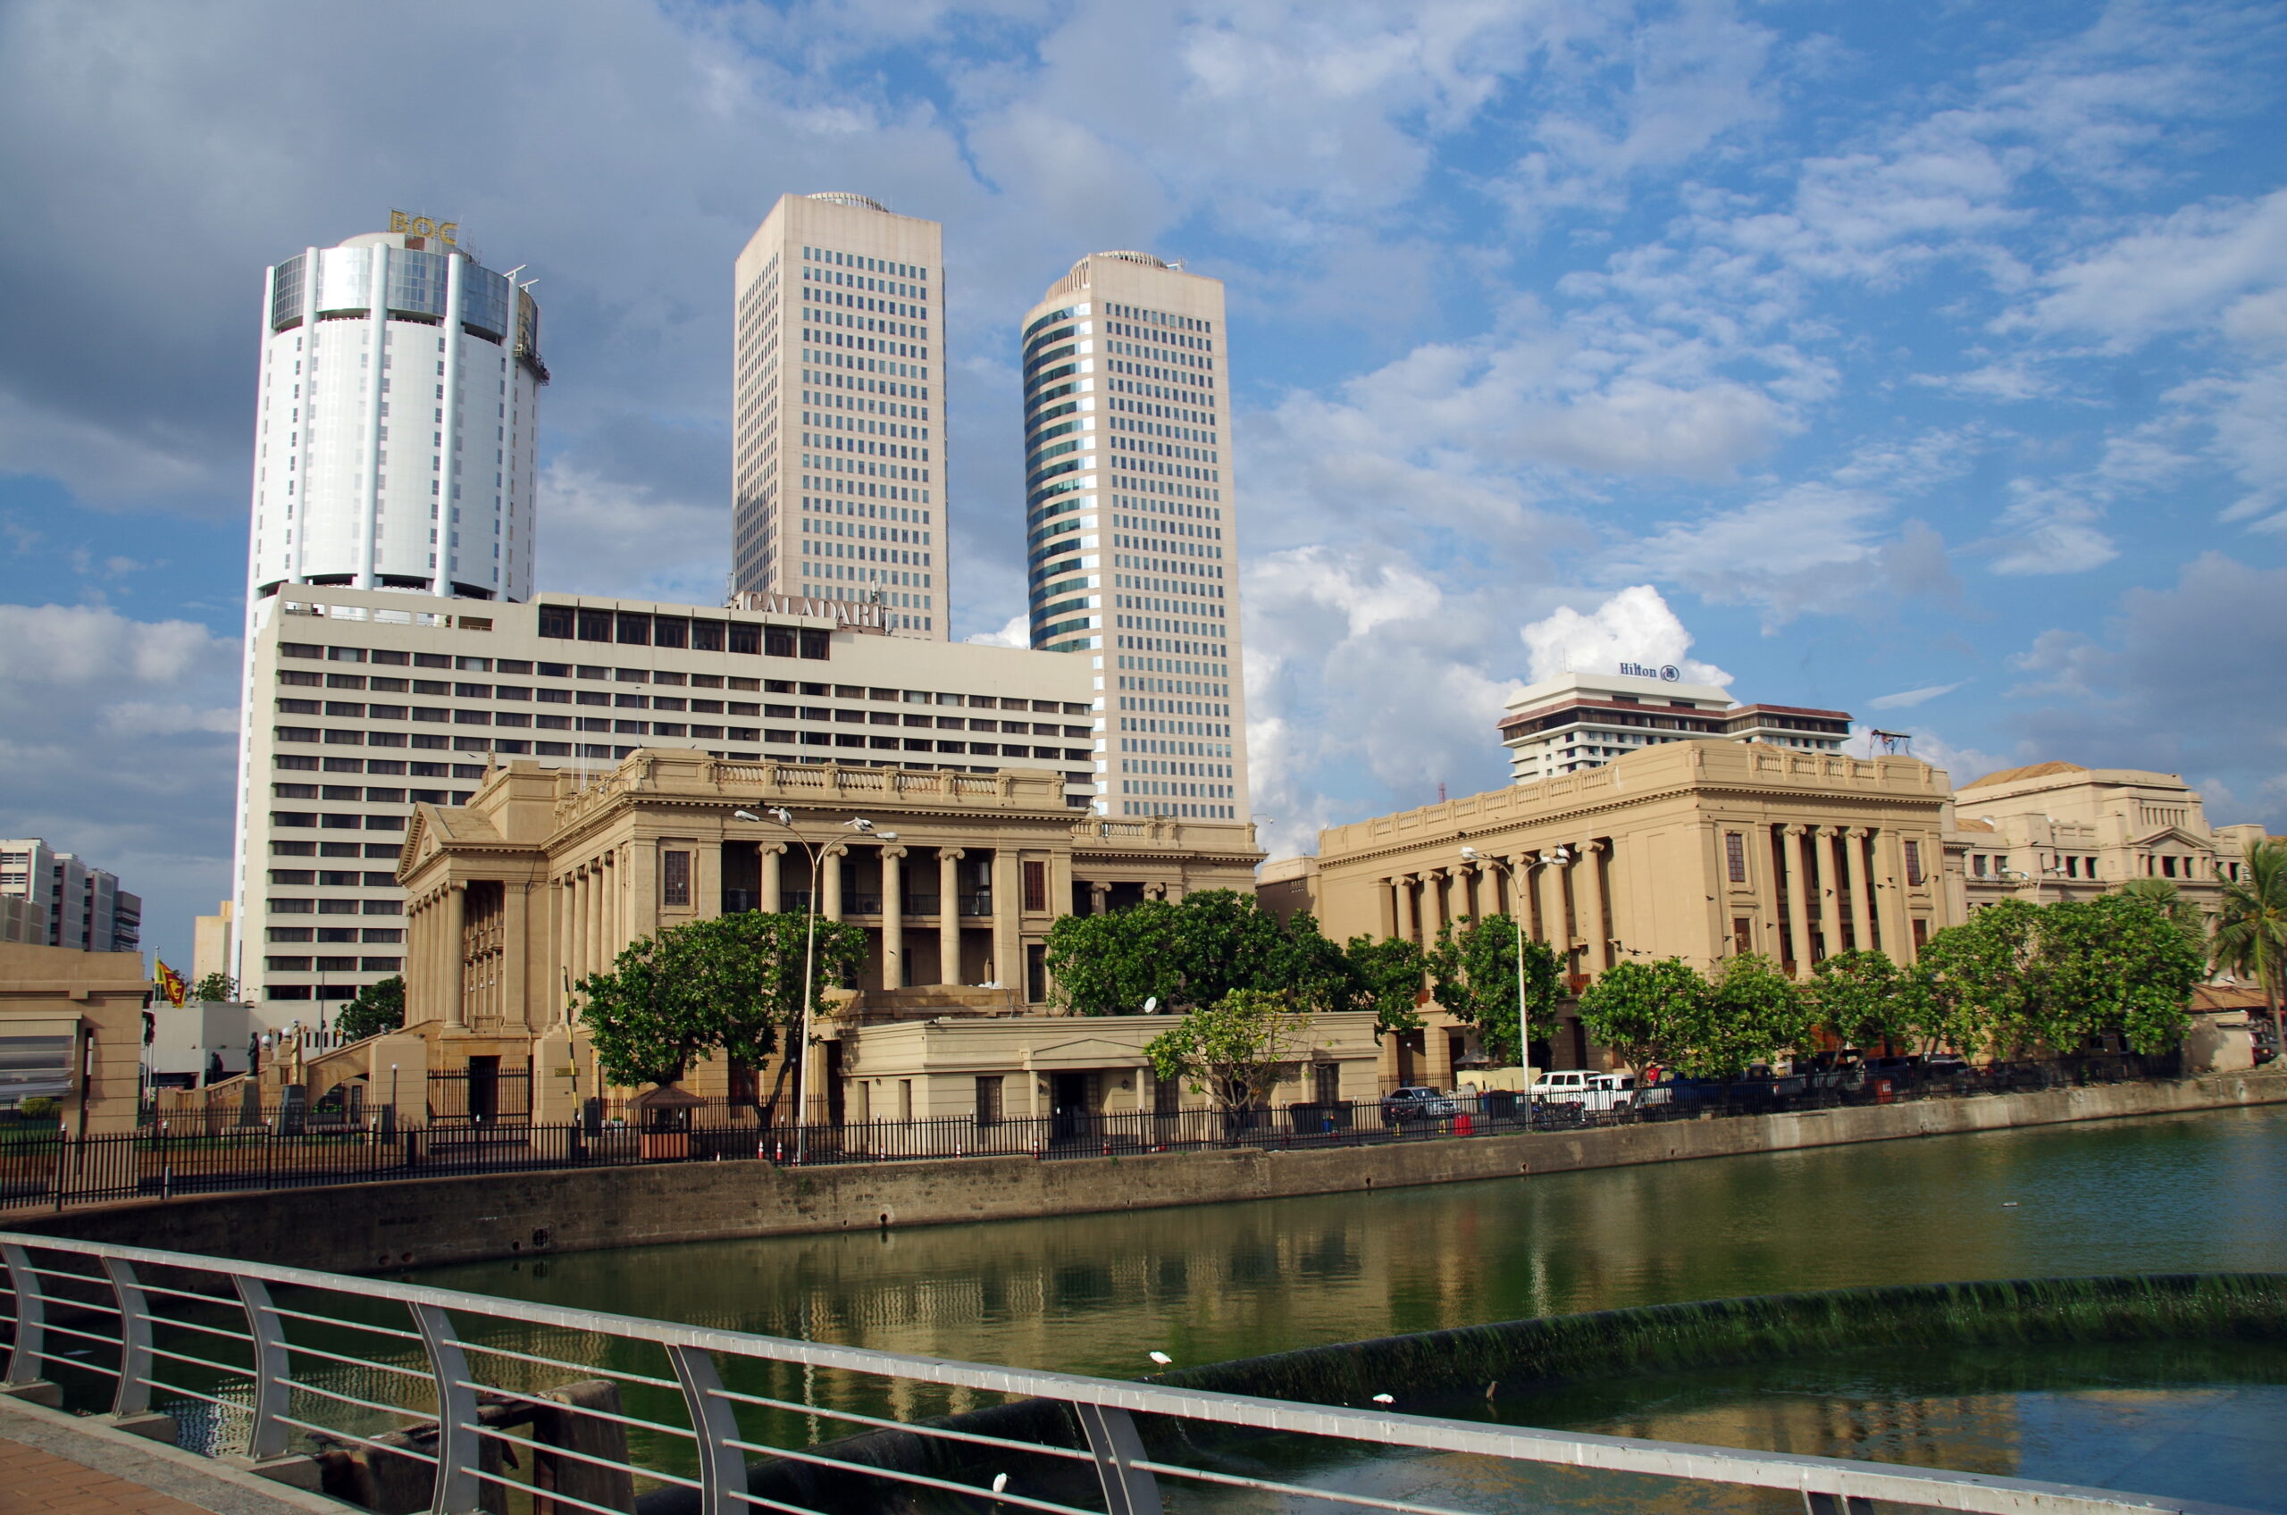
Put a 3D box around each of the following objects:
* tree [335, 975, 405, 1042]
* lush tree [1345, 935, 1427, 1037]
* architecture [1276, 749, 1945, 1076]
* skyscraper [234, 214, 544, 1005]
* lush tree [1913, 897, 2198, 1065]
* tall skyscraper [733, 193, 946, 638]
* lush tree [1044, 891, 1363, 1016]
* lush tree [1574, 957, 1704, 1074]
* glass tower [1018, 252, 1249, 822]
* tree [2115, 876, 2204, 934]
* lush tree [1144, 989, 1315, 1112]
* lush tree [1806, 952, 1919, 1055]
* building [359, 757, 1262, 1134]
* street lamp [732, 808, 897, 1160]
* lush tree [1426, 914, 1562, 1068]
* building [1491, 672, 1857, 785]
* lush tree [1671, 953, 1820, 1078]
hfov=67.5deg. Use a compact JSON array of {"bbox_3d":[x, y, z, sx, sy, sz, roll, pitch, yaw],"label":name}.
[{"bbox_3d":[-58.350,21.694,129.526,6.410,10.190,6.090,2,-11,-24],"label":"tree"},{"bbox_3d":[13.090,14.320,93.010,5.300,9.200,5.300,-3,-10,7],"label":"lush tree"},{"bbox_3d":[32.940,12.900,120.110,23.900,20.000,39.100,4,-11,-29],"label":"architecture"},{"bbox_3d":[-113.390,-16.350,258.310,39.320,136.000,39.320,4,-11,-29],"label":"skyscraper"},{"bbox_3d":[45.643,11.468,85.924,11.500,9.260,8.500,4,-11,-29],"label":"lush tree"},{"bbox_3d":[-50.030,-21.000,293.910,32.600,153.000,28.700,4,-11,-29],"label":"tall skyscraper"},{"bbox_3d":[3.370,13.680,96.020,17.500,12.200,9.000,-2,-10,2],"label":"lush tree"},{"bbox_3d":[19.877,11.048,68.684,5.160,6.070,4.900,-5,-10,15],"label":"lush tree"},{"bbox_3d":[-4.710,-18.680,316.320,35.500,153.000,28.600,4,-11,-29],"label":"glass tower"},{"bbox_3d":[66.340,14.030,110.960,5.500,12.200,5.500,-8,-12,30],"label":"tree"},{"bbox_3d":[3.048,10.404,58.280,5.850,5.010,5.260,-2,-10,3],"label":"lush tree"},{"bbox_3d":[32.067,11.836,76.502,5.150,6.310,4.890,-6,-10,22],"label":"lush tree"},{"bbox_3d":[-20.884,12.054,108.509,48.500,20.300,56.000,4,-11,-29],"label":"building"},{"bbox_3d":[-10.306,7.188,53.949,5.200,10.800,0.600,4,-11,-29],"label":"street lamp"},{"bbox_3d":[18.110,12.910,87.230,7.200,9.600,7.000,-4,-10,11],"label":"lush tree"},{"bbox_3d":[116.330,23.530,364.440,72.000,78.000,32.500,4,-11,-29],"label":"building"},{"bbox_3d":[25.279,11.367,72.091,6.030,6.220,5.730,-5,-10,19],"label":"lush tree"}]

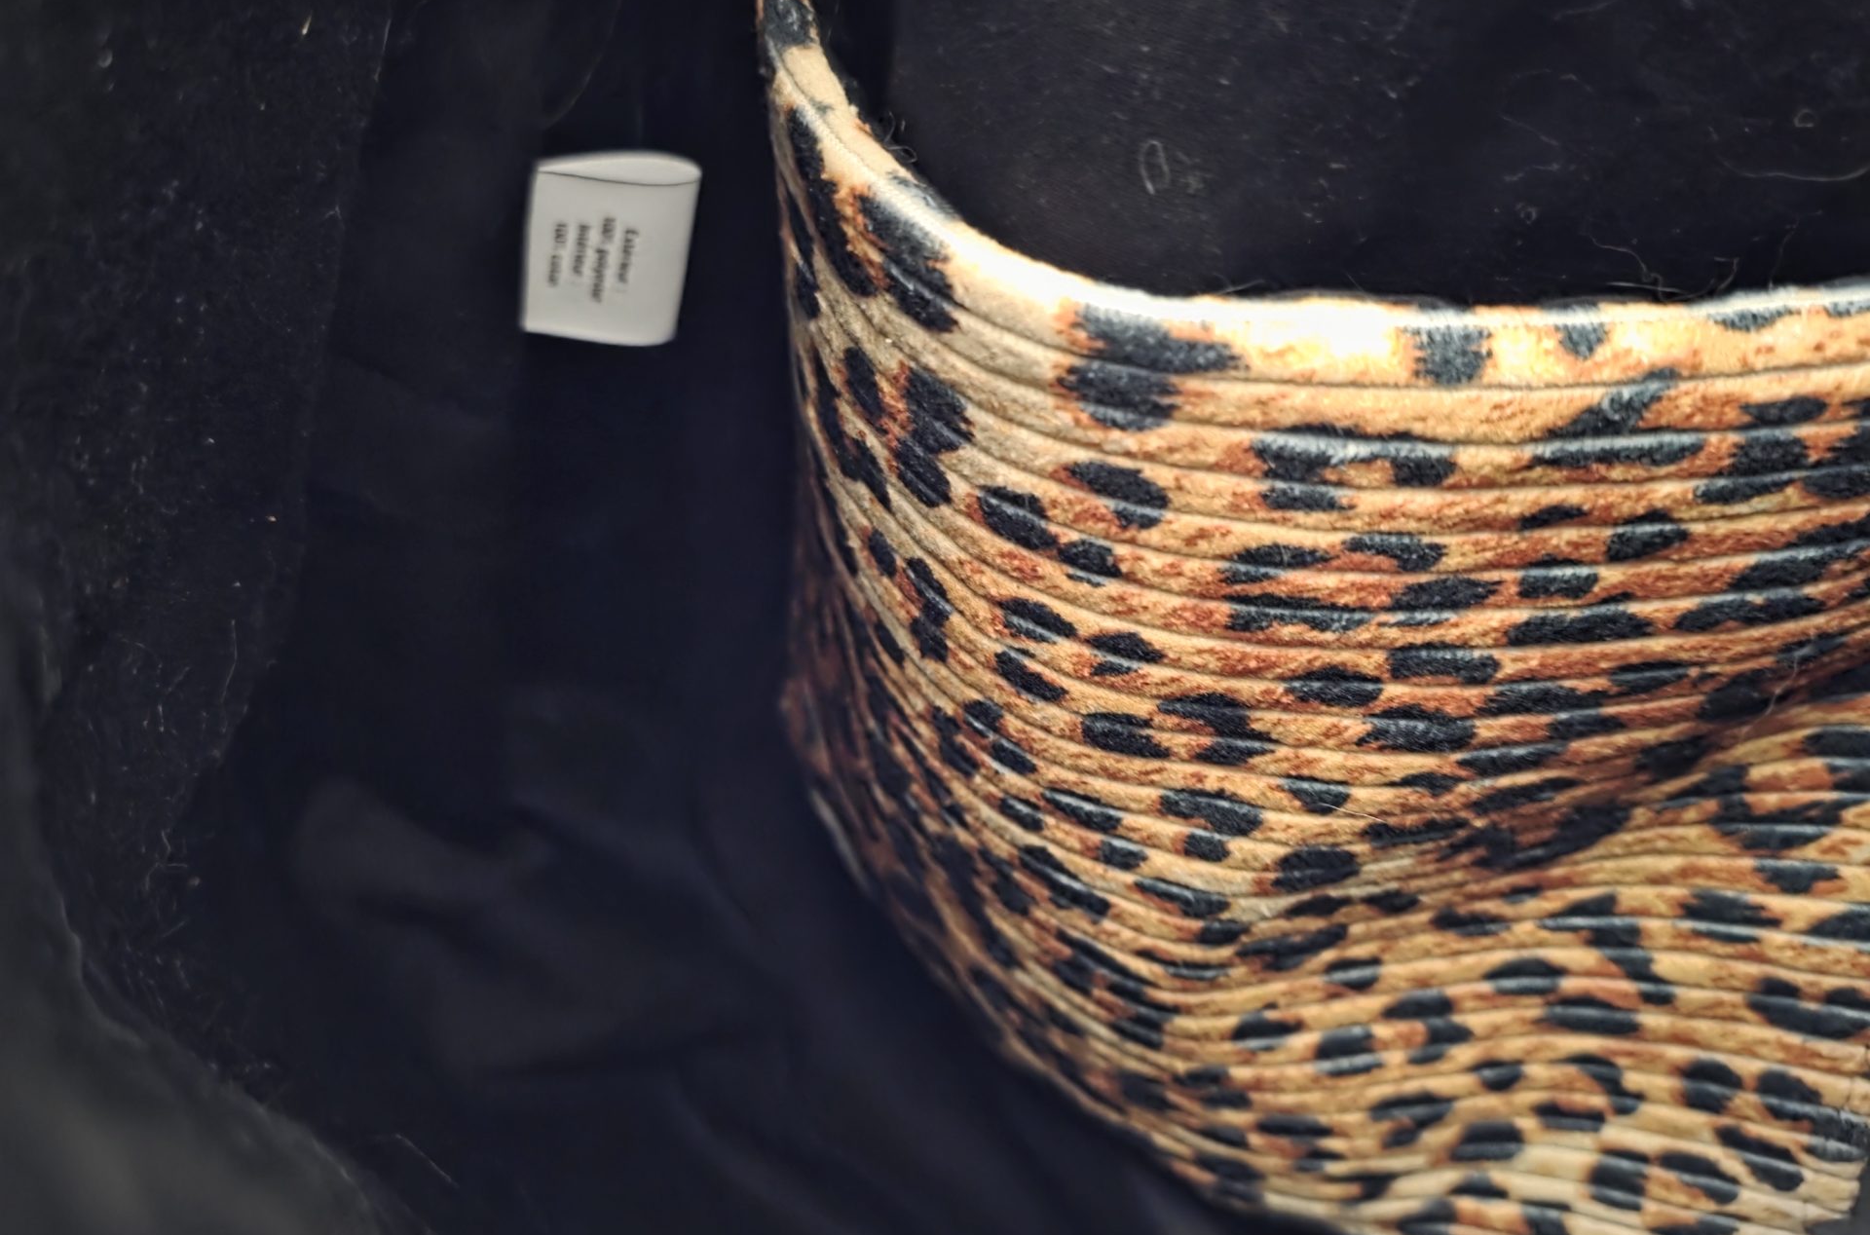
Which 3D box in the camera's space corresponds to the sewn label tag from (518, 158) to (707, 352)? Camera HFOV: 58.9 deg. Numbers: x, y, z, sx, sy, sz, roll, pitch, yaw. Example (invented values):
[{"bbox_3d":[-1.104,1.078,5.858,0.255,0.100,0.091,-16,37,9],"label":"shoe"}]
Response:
[{"bbox_3d":[-0.048,-0.055,0.245,0.022,0.029,0.007,3,48,-16],"label":"sewn label tag"}]

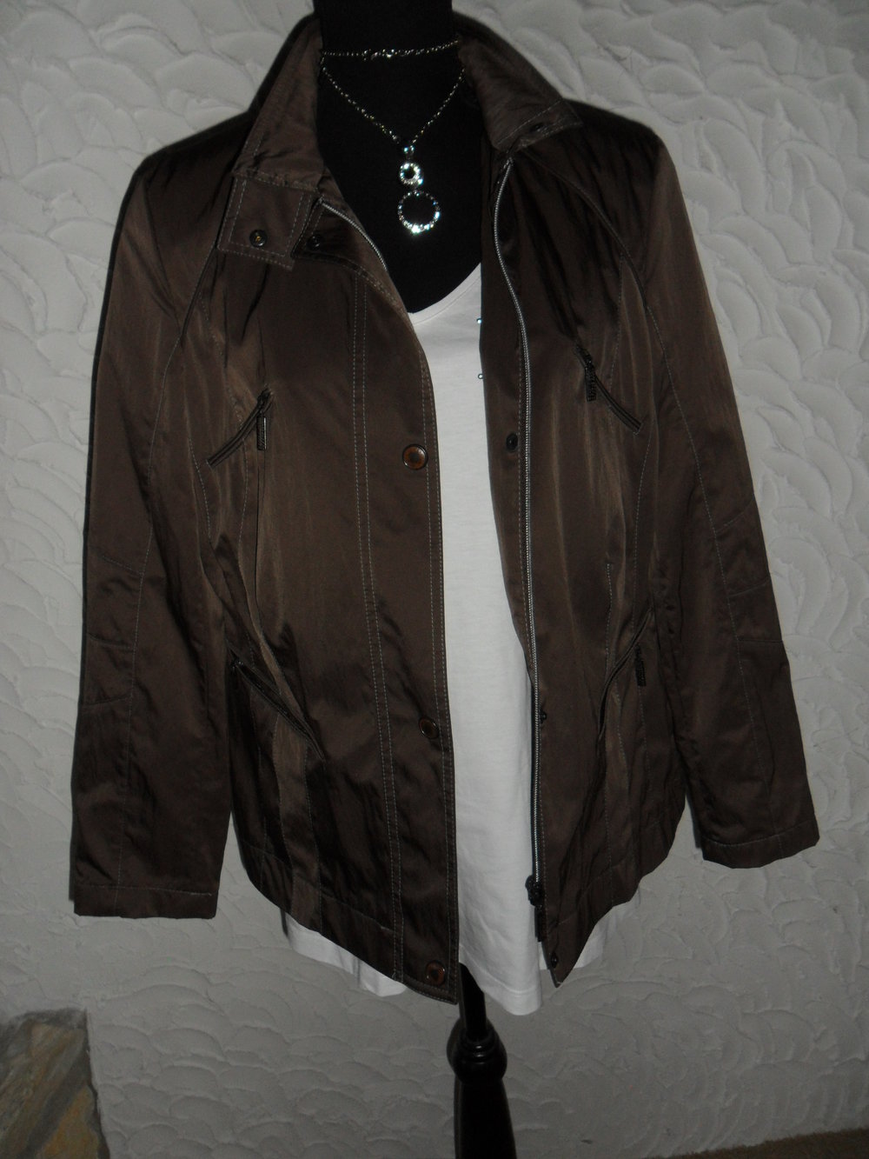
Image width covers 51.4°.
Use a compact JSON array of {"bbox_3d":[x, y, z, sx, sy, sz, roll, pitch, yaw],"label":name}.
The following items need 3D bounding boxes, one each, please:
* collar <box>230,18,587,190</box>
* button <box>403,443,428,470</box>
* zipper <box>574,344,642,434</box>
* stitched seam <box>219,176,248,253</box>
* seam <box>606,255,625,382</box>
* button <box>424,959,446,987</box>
[{"bbox_3d":[-0.027,-0.383,0.702,0.262,0.138,0.160,-5,17,0],"label":"collar"},{"bbox_3d":[-0.015,-0.095,0.697,0.020,0.020,0.005,-2,10,4],"label":"button"},{"bbox_3d":[0.134,-0.148,0.710,0.025,0.083,0.014,-37,9,-10],"label":"zipper"},{"bbox_3d":[-0.156,-0.283,0.700,0.010,0.060,0.007,14,-5,11],"label":"stitched seam"},{"bbox_3d":[0.144,-0.207,0.715,0.010,0.100,0.009,5,3,-17],"label":"seam"},{"bbox_3d":[0.000,0.338,0.775,0.020,0.021,0.005,-1,9,15],"label":"button"}]

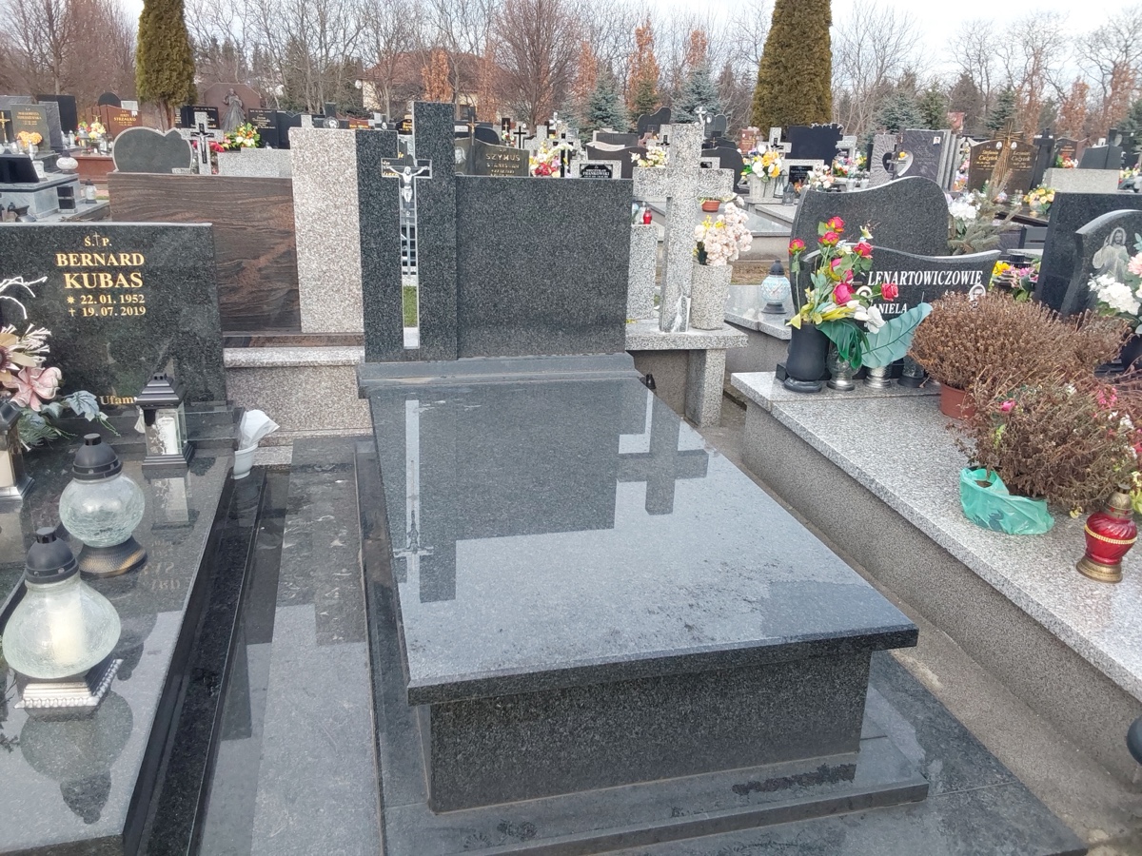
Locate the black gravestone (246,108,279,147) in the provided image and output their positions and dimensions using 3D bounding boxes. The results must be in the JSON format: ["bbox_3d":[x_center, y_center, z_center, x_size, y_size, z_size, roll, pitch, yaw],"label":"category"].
[{"bbox_3d":[-5.753,-5.567,17.374,0.510,0.820,0.090,-1,19,-9],"label":"black gravestone"}]

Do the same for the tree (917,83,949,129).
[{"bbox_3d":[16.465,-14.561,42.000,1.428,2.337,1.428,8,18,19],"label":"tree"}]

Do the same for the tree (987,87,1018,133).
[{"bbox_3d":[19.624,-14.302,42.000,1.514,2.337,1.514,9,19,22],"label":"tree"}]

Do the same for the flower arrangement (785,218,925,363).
[{"bbox_3d":[1.280,-0.602,4.150,0.642,0.677,0.420,-3,20,-13],"label":"flower arrangement"}]

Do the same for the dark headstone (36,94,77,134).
[{"bbox_3d":[-9.770,-5.888,17.686,0.750,0.920,0.100,-3,18,-14],"label":"dark headstone"}]

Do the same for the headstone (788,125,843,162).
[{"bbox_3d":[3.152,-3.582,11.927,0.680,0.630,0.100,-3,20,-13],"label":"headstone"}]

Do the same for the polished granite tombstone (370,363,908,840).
[{"bbox_3d":[-0.018,0.290,2.811,1.165,0.430,2.079,-3,20,-13],"label":"polished granite tombstone"}]

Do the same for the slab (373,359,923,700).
[{"bbox_3d":[-0.016,0.141,2.607,1.020,0.051,1.877,-3,20,-14],"label":"slab"}]

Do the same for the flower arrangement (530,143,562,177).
[{"bbox_3d":[-0.261,-2.678,9.518,0.360,0.480,0.320,-3,18,-14],"label":"flower arrangement"}]

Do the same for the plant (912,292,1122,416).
[{"bbox_3d":[1.714,-0.291,3.550,0.740,0.440,0.620,10,19,25],"label":"plant"}]

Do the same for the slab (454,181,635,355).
[{"bbox_3d":[-0.110,-0.614,3.555,0.674,0.679,0.080,-3,18,-14],"label":"slab"}]

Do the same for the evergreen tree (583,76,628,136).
[{"bbox_3d":[1.236,-11.476,32.986,1.700,2.250,1.700,2,20,-1],"label":"evergreen tree"}]

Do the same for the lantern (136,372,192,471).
[{"bbox_3d":[-1.278,-0.035,2.906,0.137,0.296,0.137,-3,18,-15],"label":"lantern"}]

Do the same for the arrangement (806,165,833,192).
[{"bbox_3d":[2.775,-2.785,10.300,0.315,0.308,0.280,-3,20,-13],"label":"arrangement"}]

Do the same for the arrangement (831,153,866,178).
[{"bbox_3d":[3.454,-3.270,11.500,0.461,0.308,0.330,-3,20,-13],"label":"arrangement"}]

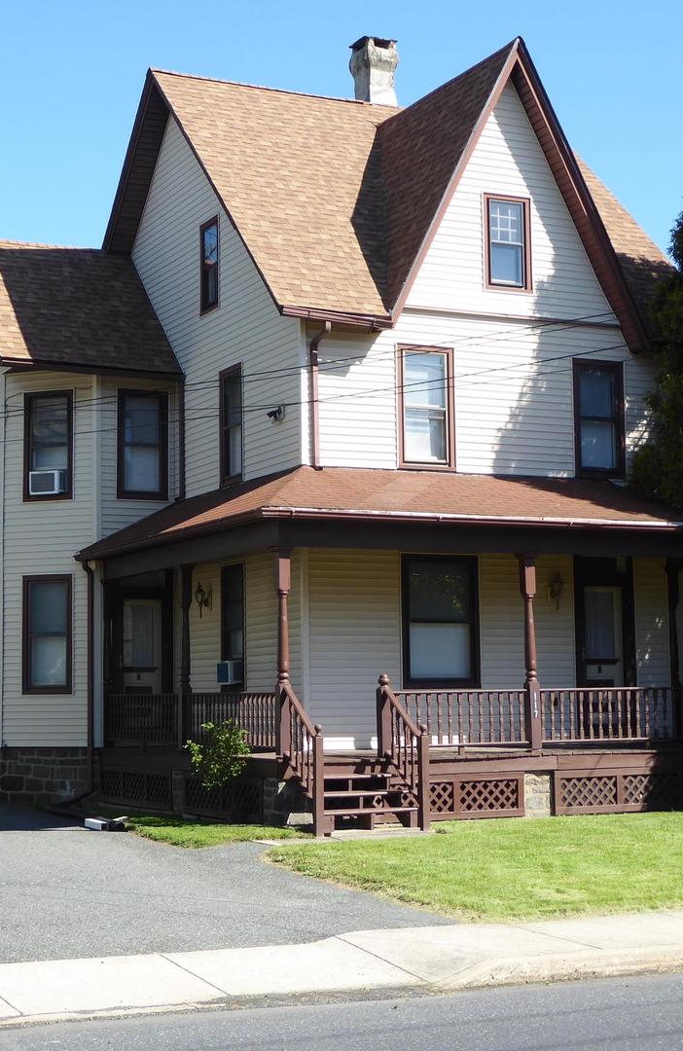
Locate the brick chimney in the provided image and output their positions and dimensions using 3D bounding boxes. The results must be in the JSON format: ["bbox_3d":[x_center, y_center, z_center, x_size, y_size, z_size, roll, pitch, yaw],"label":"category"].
[{"bbox_3d":[0.519,-7.135,29.809,0.510,1.200,0.700,2,-6,-26],"label":"brick chimney"}]

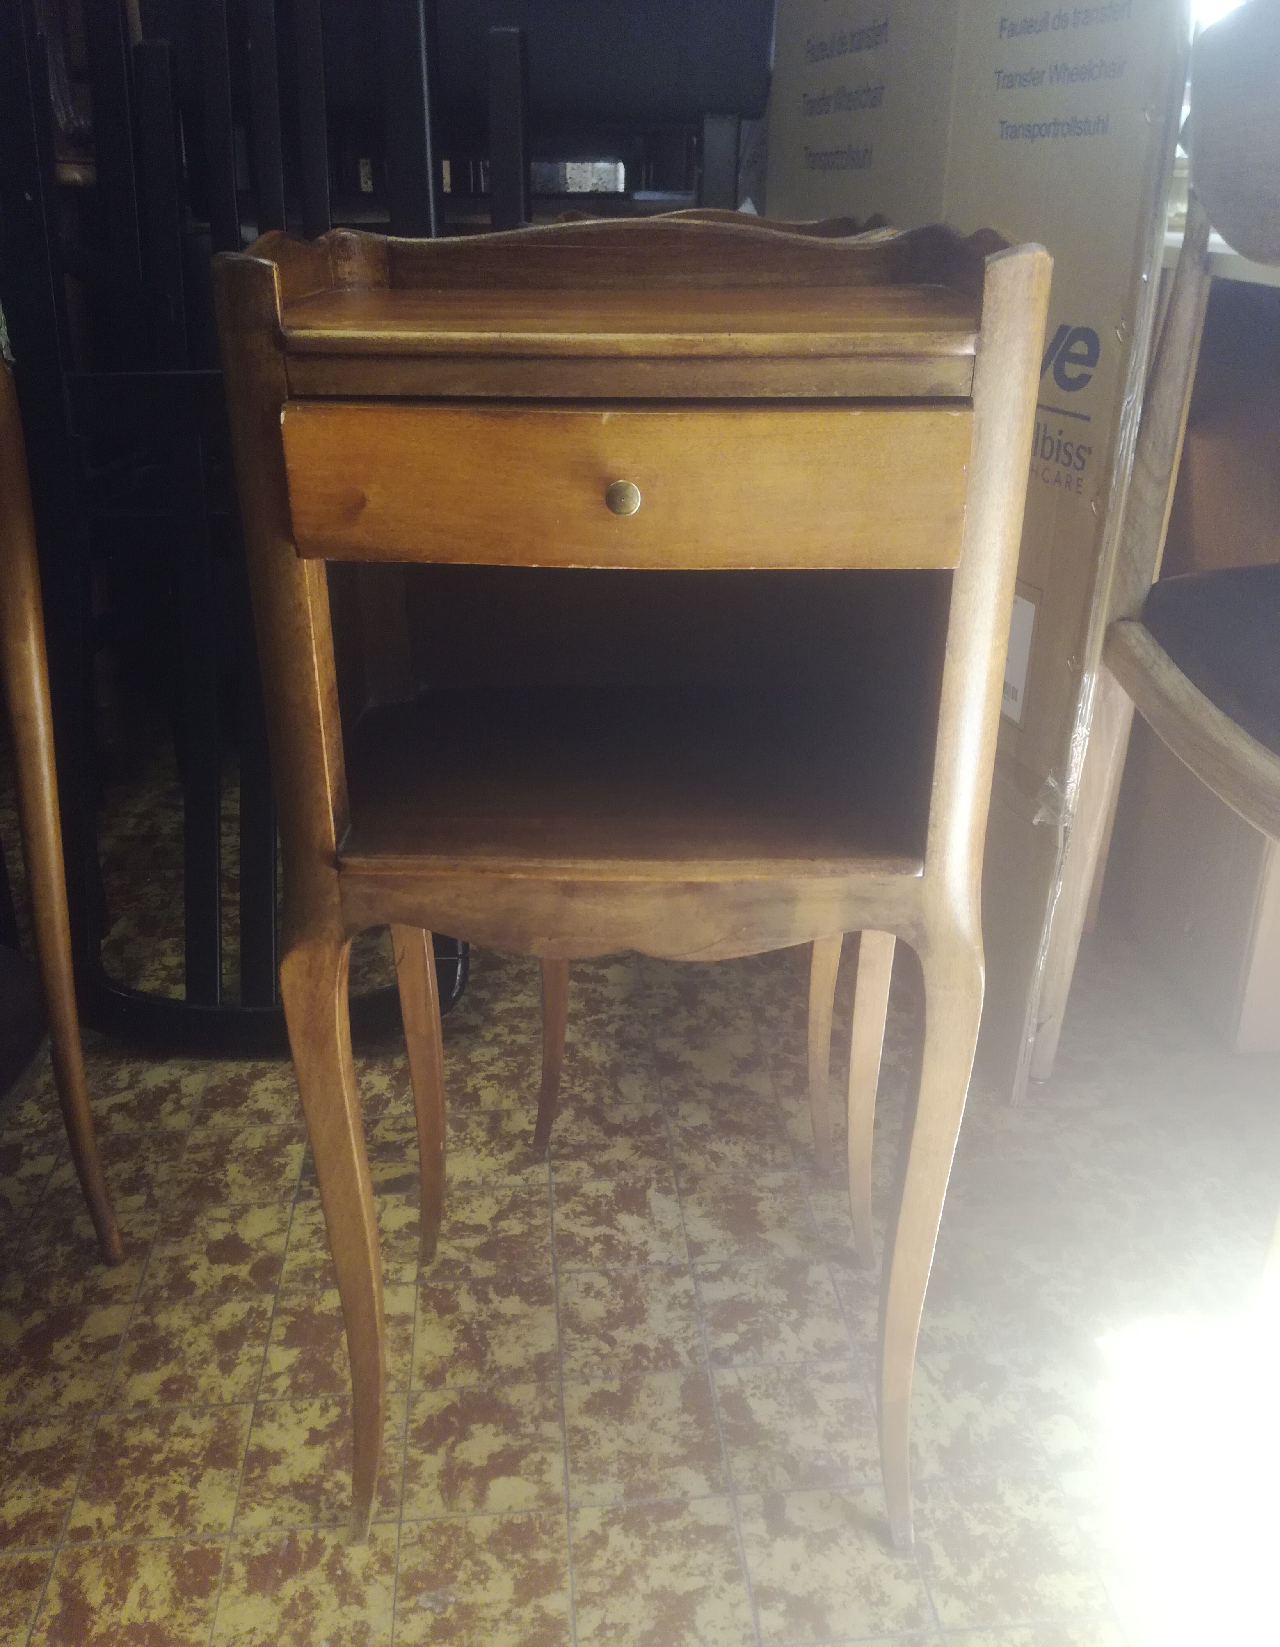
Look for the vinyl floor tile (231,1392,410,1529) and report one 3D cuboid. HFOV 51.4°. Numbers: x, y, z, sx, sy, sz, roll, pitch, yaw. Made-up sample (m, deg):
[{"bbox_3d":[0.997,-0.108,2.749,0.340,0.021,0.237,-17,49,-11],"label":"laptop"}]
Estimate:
[{"bbox_3d":[-0.198,0.400,0.836,0.099,0.004,0.099,-2,23,-5],"label":"vinyl floor tile"}]

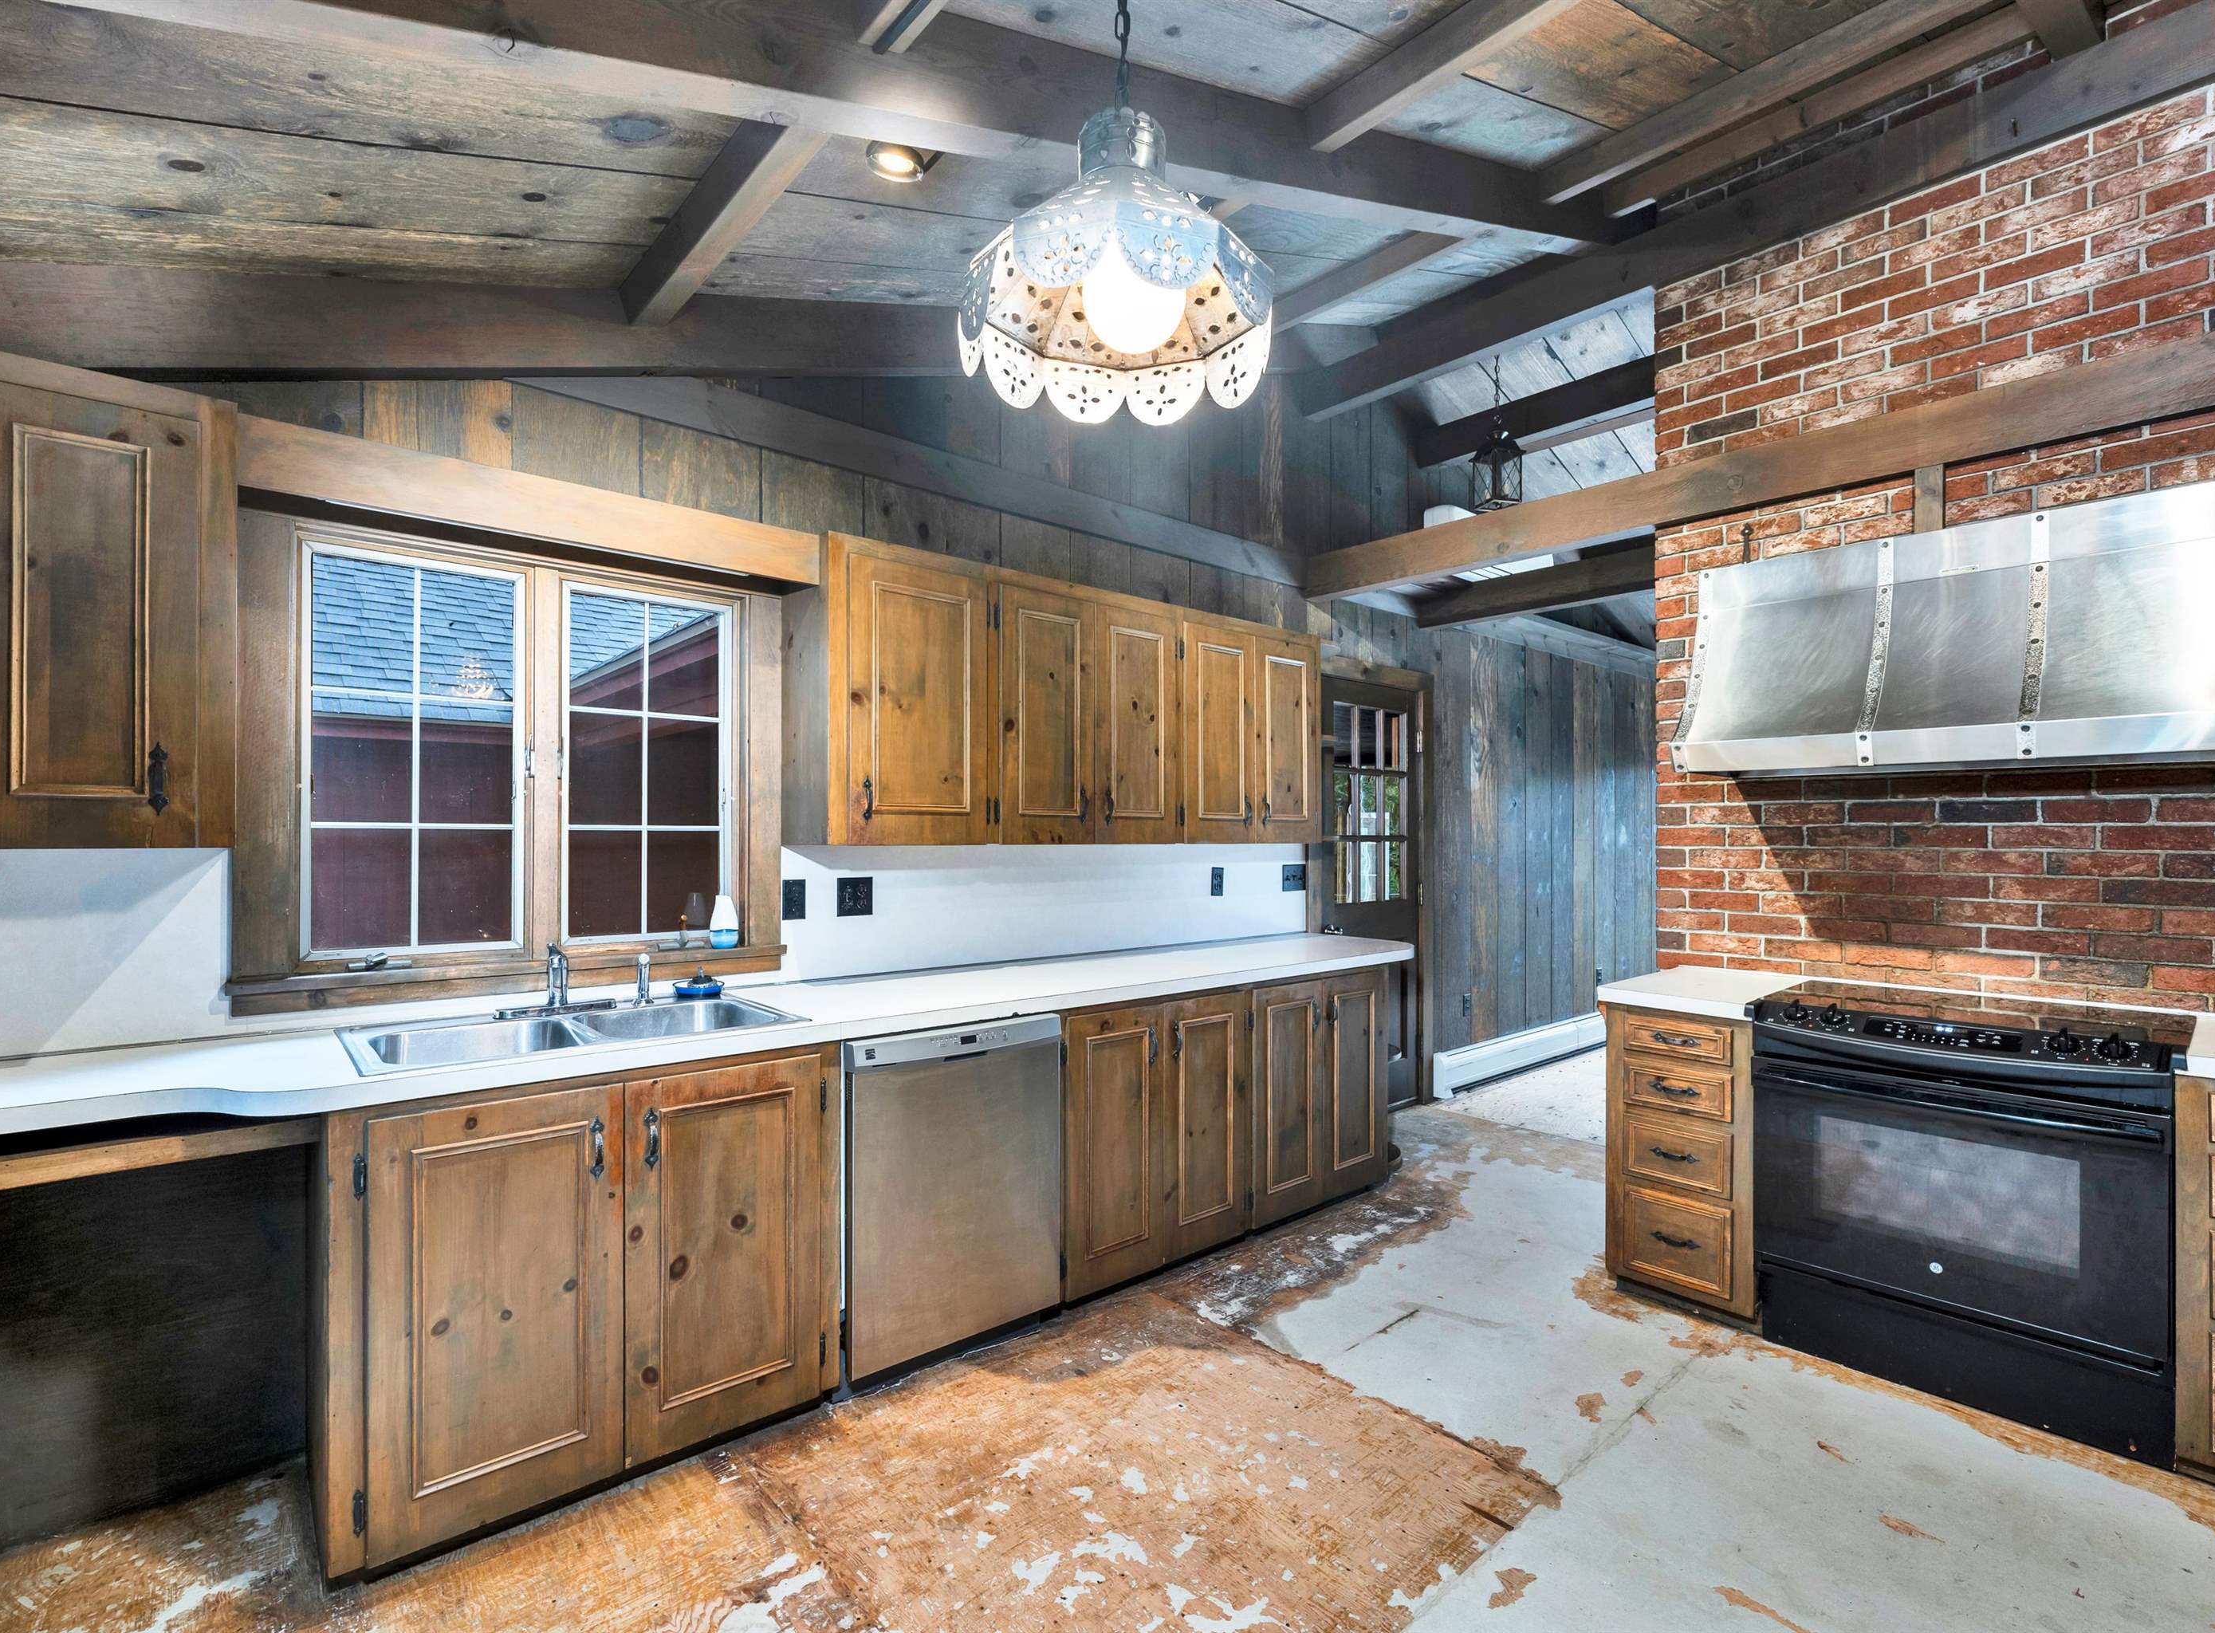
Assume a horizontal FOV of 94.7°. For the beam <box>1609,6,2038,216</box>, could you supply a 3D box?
[{"bbox_3d":[2.083,-2.109,3.117,0.090,0.130,1.030,1,-1,-41],"label":"beam"}]

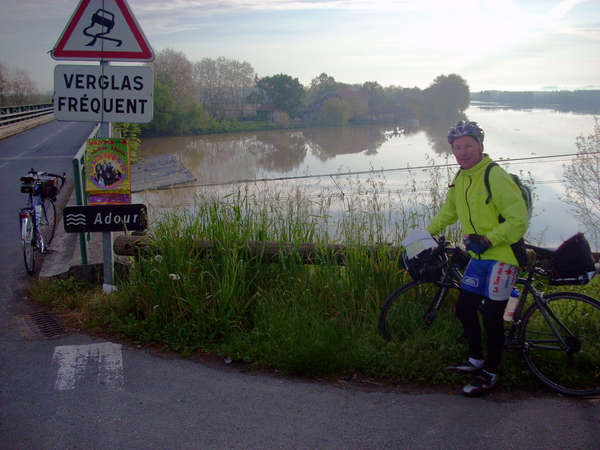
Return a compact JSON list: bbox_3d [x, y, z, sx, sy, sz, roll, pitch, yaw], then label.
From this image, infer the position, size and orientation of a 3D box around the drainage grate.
[{"bbox_3d":[-2.222,0.873,5.601,0.260,0.030,0.570,-7,13,-33],"label":"drainage grate"}]

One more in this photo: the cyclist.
[{"bbox_3d":[1.168,0.214,4.221,0.550,1.770,0.540,-8,14,-37],"label":"cyclist"}]

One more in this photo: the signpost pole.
[{"bbox_3d":[-1.919,-0.510,6.382,0.080,2.420,0.080,2,11,0],"label":"signpost pole"}]

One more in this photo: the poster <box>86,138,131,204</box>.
[{"bbox_3d":[-1.887,-0.527,6.317,0.430,0.650,0.015,0,11,-2],"label":"poster"}]

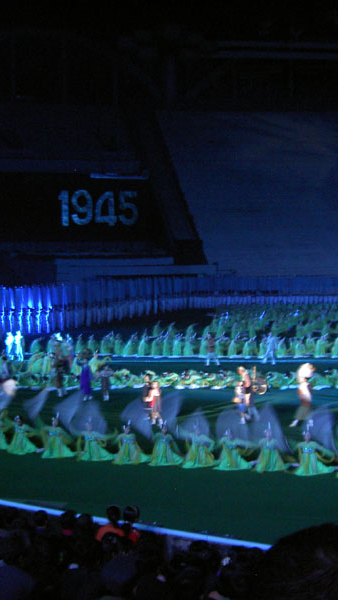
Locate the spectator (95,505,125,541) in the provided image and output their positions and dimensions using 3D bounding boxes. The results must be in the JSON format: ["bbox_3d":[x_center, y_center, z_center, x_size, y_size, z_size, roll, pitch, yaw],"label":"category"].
[{"bbox_3d":[-0.654,3.343,12.172,0.500,1.250,0.750,1,3,30],"label":"spectator"}]

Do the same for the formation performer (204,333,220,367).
[{"bbox_3d":[2.075,2.417,44.000,0.750,1.660,0.500,0,2,-10],"label":"formation performer"}]

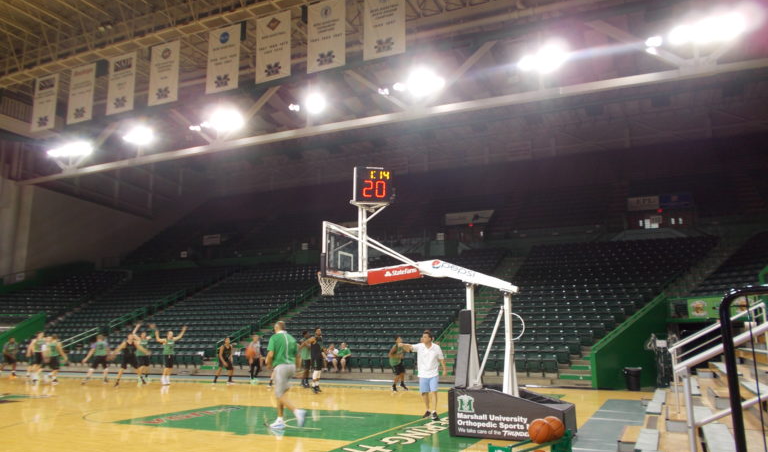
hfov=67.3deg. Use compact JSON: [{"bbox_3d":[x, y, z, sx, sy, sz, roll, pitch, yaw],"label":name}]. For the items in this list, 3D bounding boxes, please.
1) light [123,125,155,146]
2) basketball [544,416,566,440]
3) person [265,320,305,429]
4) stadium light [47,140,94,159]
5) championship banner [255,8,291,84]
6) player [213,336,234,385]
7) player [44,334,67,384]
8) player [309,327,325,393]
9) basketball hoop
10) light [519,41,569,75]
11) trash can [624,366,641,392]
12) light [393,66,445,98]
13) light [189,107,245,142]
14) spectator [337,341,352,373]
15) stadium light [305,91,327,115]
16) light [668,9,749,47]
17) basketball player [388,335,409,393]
[{"bbox_3d":[-18.519,-6.841,43.600,2.400,1.400,1.000,-5,-12,24],"label":"light"},{"bbox_3d":[1.795,2.132,6.080,0.240,0.240,0.240,-5,-12,24],"label":"basketball"},{"bbox_3d":[-1.894,2.866,11.100,0.620,2.000,0.580,-11,-16,43],"label":"person"},{"bbox_3d":[-25.212,-6.133,46.239,4.200,1.100,0.800,-5,-13,24],"label":"stadium light"},{"bbox_3d":[-6.637,-10.721,34.645,2.457,4.270,0.050,-5,-13,24],"label":"championship banner"},{"bbox_3d":[-6.249,5.278,22.604,0.800,1.780,0.650,6,-12,-27],"label":"player"},{"bbox_3d":[-12.965,5.307,22.800,0.650,1.880,0.600,5,-13,-25],"label":"player"},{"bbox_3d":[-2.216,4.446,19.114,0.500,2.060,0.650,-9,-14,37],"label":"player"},{"bbox_3d":[-1.175,1.244,12.377,0.480,0.450,0.460,0,-11,0],"label":"basketball hoop"},{"bbox_3d":[8.527,-9.065,31.031,2.400,1.450,0.800,-5,-13,24],"label":"light"},{"bbox_3d":[8.262,5.062,19.163,0.600,0.770,0.600,-5,-13,24],"label":"trash can"},{"bbox_3d":[2.031,-8.446,33.948,2.900,1.600,0.800,-5,-13,24],"label":"light"},{"bbox_3d":[-11.691,-7.162,40.500,3.800,2.000,1.200,-5,-12,24],"label":"light"},{"bbox_3d":[-1.682,5.600,24.556,0.600,1.220,0.800,-5,-12,24],"label":"spectator"},{"bbox_3d":[-4.374,-7.887,36.835,1.500,1.400,0.800,-5,-13,24],"label":"stadium light"},{"bbox_3d":[15.598,-9.523,27.812,3.200,1.350,0.800,-5,-13,24],"label":"light"},{"bbox_3d":[0.491,4.698,19.732,0.650,1.800,0.620,-9,-15,40],"label":"basketball player"}]

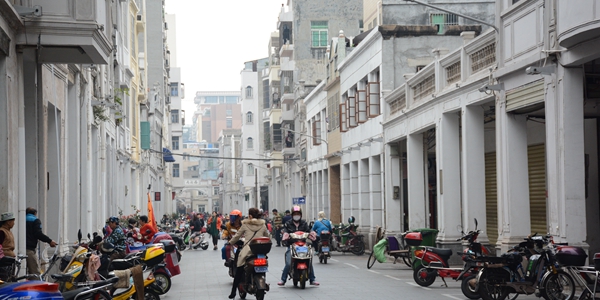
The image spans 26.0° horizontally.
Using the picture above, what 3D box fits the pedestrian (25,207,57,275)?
[{"bbox_3d":[-5.000,1.930,25.000,0.600,1.650,0.550,2,-4,-42],"label":"pedestrian"}]

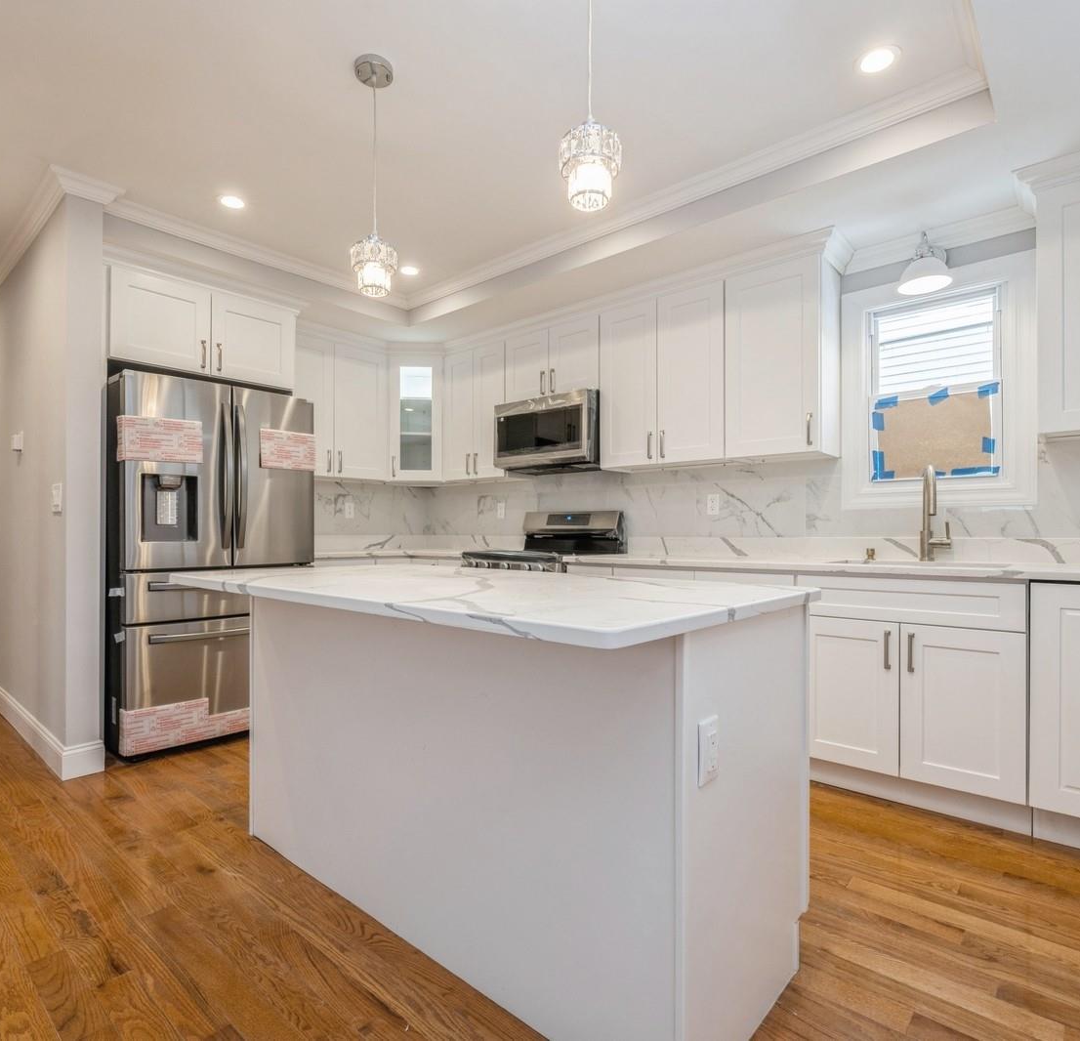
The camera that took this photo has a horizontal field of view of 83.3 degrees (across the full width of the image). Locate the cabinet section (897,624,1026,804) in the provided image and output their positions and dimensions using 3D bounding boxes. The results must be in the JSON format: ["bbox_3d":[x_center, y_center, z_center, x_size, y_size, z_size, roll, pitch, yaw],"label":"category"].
[{"bbox_3d":[1.688,0.680,2.389,0.374,0.580,0.550,0,-1,41],"label":"cabinet section"}]

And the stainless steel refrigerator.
[{"bbox_3d":[-1.843,0.217,3.284,0.880,1.780,0.910,0,-1,41],"label":"stainless steel refrigerator"}]

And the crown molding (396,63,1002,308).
[{"bbox_3d":[0.277,-1.429,2.948,3.065,0.072,0.072,-1,-1,40],"label":"crown molding"}]

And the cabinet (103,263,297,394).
[{"bbox_3d":[-1.967,-0.994,3.435,0.610,0.445,0.915,0,-1,41],"label":"cabinet"}]

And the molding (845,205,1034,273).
[{"bbox_3d":[1.756,-1.253,2.745,0.734,0.078,0.072,-1,-1,40],"label":"molding"}]

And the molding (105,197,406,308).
[{"bbox_3d":[-1.383,-1.420,3.316,0.072,0.072,1.648,-1,-1,40],"label":"molding"}]

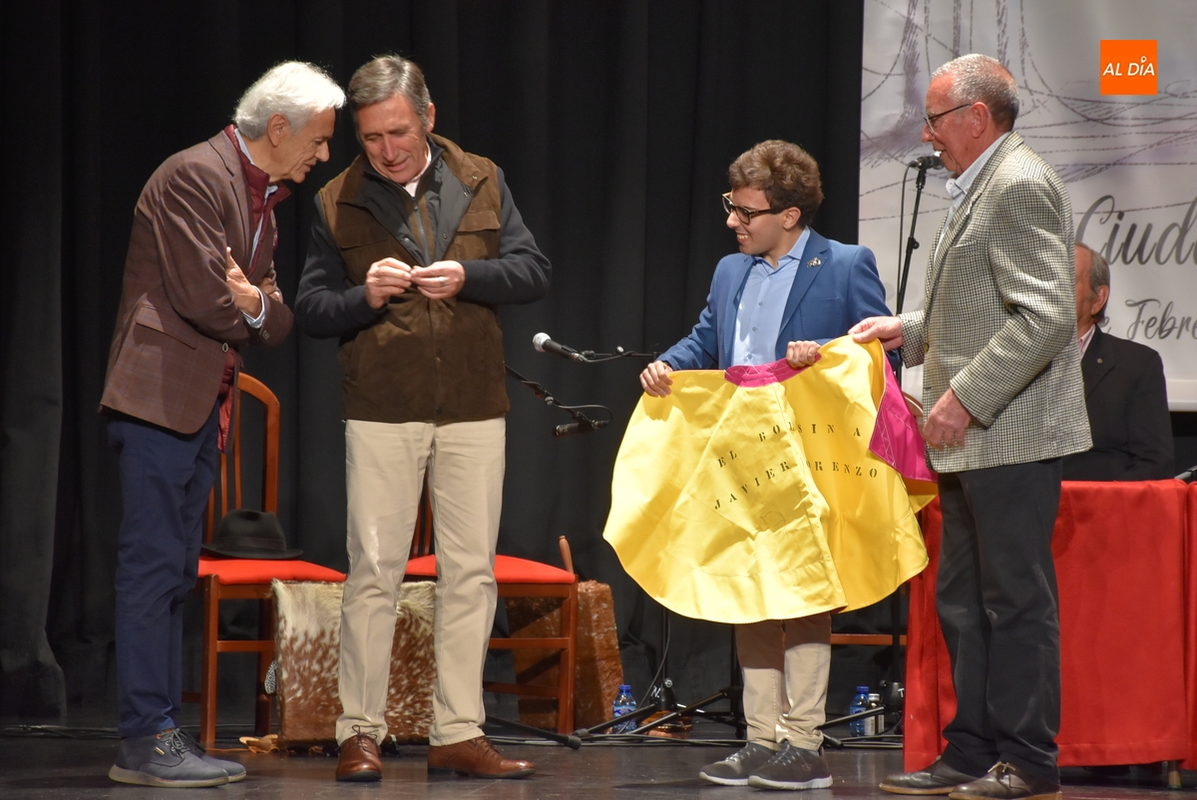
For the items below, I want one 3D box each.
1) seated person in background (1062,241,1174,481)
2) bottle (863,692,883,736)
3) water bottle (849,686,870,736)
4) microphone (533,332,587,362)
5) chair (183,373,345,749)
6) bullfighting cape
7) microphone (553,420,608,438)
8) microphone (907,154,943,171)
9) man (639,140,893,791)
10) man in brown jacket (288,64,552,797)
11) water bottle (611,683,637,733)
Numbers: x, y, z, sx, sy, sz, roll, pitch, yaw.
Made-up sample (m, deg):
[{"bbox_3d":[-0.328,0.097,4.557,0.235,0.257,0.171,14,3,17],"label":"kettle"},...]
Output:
[{"bbox_3d":[1.245,0.255,16.500,0.540,1.330,0.750,1,1,14],"label":"seated person in background"},{"bbox_3d":[0.742,0.852,17.450,0.055,0.122,0.055,0,1,0],"label":"bottle"},{"bbox_3d":[0.697,0.829,17.200,0.064,0.138,0.064,1,1,0],"label":"water bottle"},{"bbox_3d":[-0.100,-0.139,16.900,0.052,0.055,0.200,0,14,-38],"label":"microphone"},{"bbox_3d":[-0.920,0.397,16.600,0.450,0.950,0.500,1,2,-27],"label":"chair"},{"bbox_3d":[0.399,0.187,15.300,0.780,0.680,0.300,1,1,7],"label":"bullfighting cape"},{"bbox_3d":[-0.045,0.074,16.800,0.170,0.038,0.032,-11,-6,34],"label":"microphone"},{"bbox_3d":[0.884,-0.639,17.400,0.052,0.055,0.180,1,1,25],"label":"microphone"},{"bbox_3d":[0.405,0.152,15.620,0.540,1.555,0.420,2,2,30],"label":"man"},{"bbox_3d":[-0.426,0.042,15.700,0.610,1.740,0.440,1,1,-8],"label":"man in brown jacket"},{"bbox_3d":[0.072,0.842,17.680,0.064,0.137,0.064,0,1,0],"label":"water bottle"}]

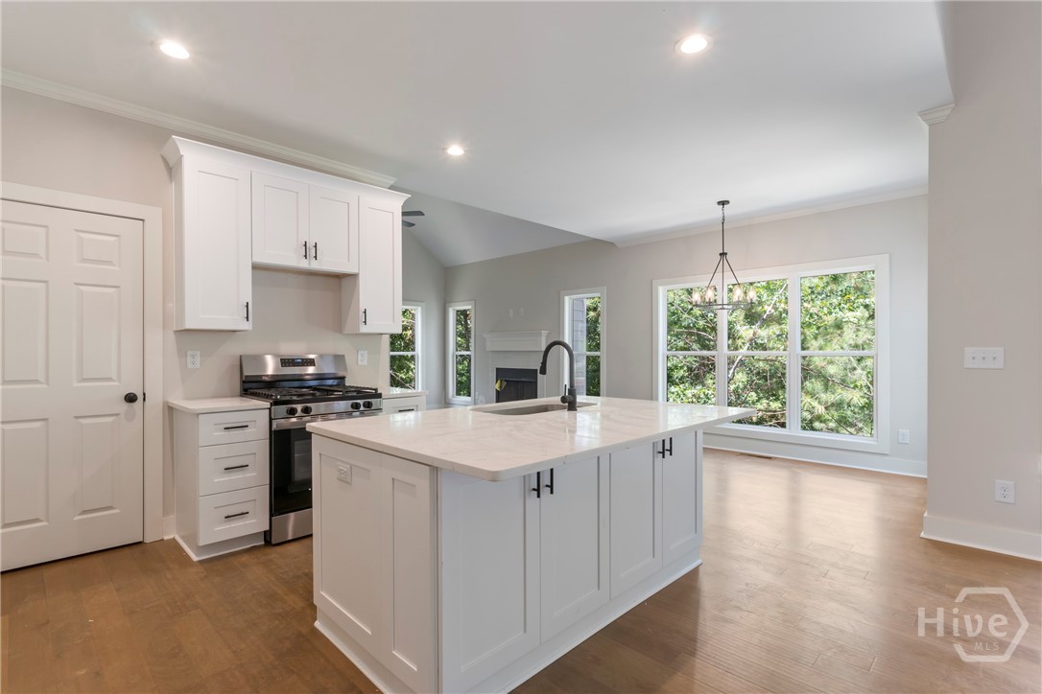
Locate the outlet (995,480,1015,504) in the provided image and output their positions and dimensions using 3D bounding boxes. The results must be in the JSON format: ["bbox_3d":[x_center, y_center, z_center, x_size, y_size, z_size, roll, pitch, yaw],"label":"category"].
[{"bbox_3d":[2.954,0.887,2.825,0.079,0.126,0.008,0,0,45],"label":"outlet"}]

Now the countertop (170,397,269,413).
[{"bbox_3d":[-1.966,0.371,3.015,0.430,0.032,0.660,0,0,-44],"label":"countertop"}]

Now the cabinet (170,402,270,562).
[{"bbox_3d":[-1.948,0.821,3.019,0.385,0.880,0.620,0,0,-44],"label":"cabinet"}]

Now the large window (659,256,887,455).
[{"bbox_3d":[2.790,0.078,5.560,2.580,2.020,0.110,0,0,44],"label":"large window"}]

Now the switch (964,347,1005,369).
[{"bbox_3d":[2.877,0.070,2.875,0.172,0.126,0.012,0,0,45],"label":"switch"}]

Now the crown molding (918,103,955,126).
[{"bbox_3d":[2.712,-1.511,3.025,0.170,0.080,0.060,0,0,45],"label":"crown molding"}]

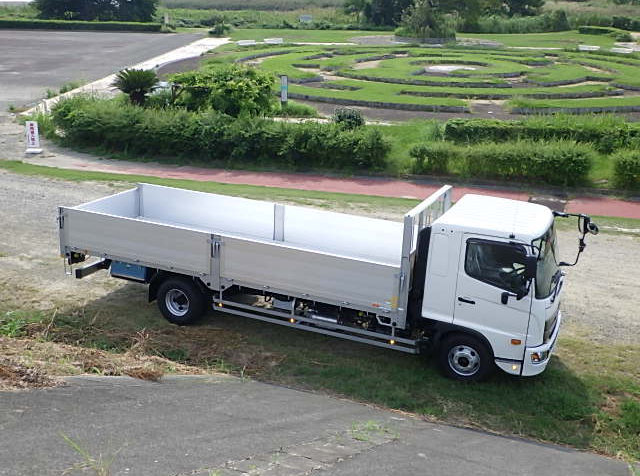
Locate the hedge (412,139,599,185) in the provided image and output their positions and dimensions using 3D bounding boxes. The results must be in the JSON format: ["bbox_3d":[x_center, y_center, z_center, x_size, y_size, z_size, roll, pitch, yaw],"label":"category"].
[{"bbox_3d":[5.611,-2.458,24.390,5.369,1.100,1.300,4,18,10],"label":"hedge"}]

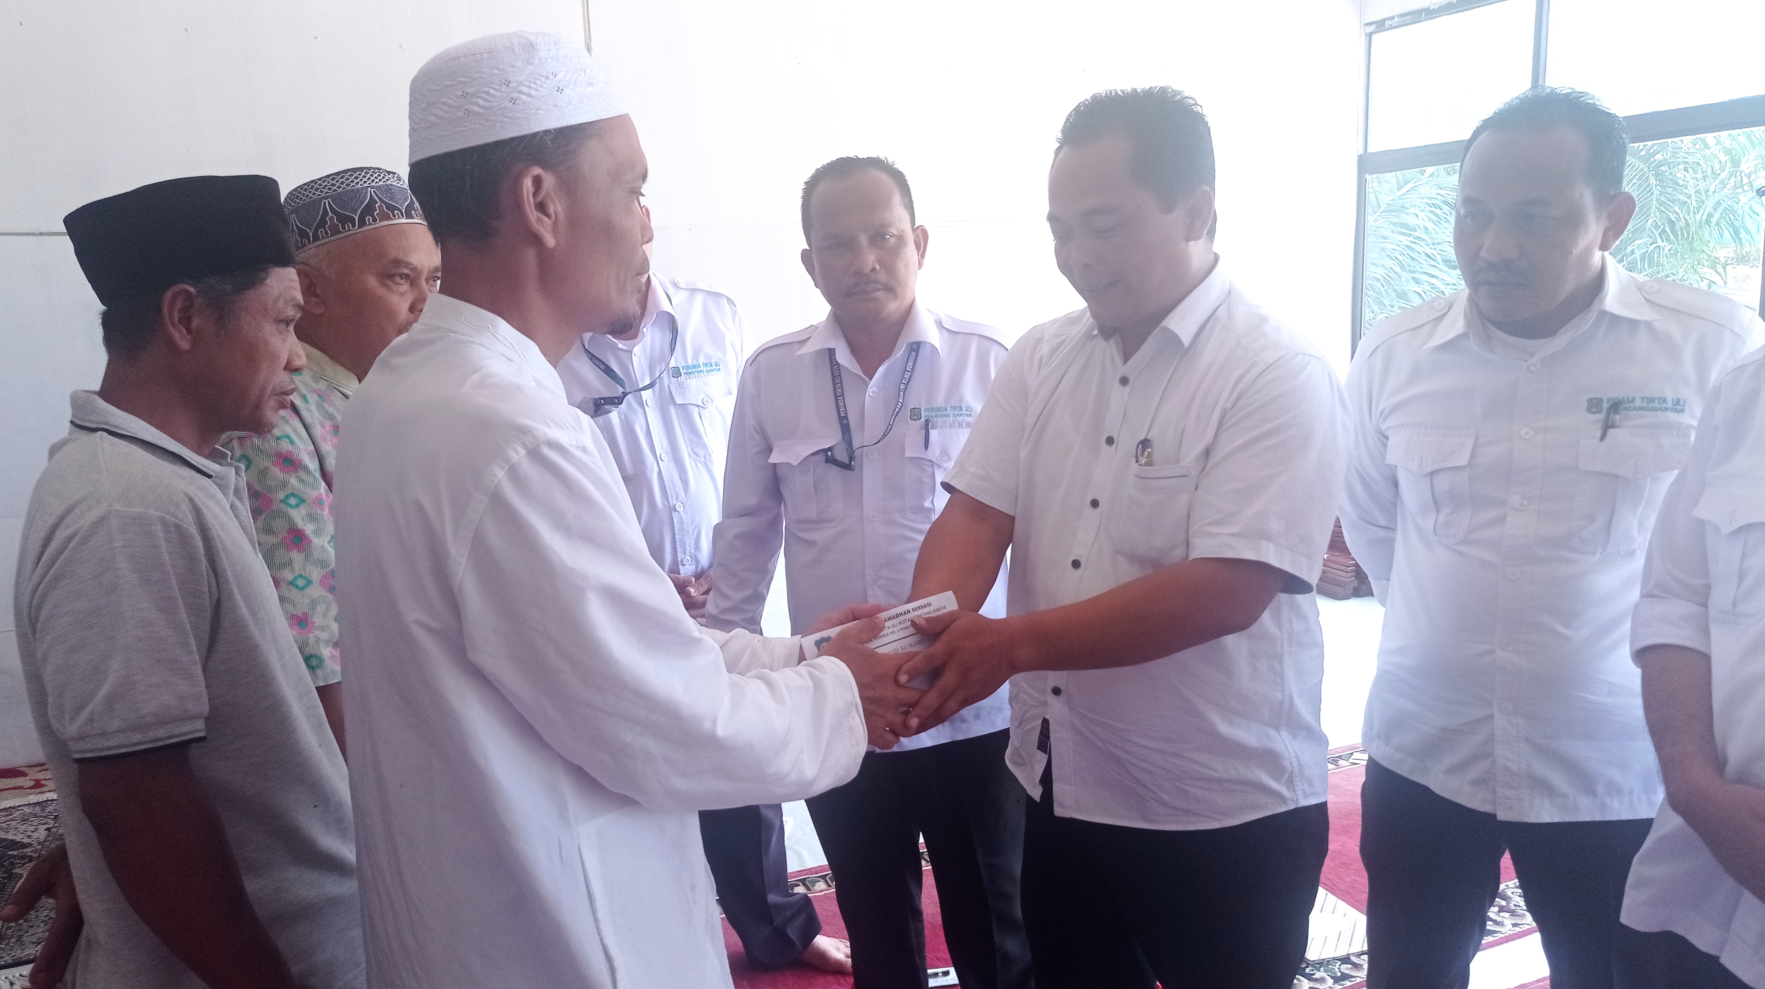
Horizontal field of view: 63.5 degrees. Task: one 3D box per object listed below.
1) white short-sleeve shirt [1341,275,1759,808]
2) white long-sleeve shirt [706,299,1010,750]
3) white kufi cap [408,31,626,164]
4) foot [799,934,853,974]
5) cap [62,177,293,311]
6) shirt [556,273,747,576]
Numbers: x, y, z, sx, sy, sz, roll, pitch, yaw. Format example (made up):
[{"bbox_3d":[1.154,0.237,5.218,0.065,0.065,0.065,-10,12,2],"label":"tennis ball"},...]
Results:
[{"bbox_3d":[0.844,0.055,1.790,0.510,0.690,0.310,4,11,28],"label":"white short-sleeve shirt"},{"bbox_3d":[-0.010,0.046,2.380,0.520,0.730,0.290,-1,10,5],"label":"white long-sleeve shirt"},{"bbox_3d":[-0.331,-0.367,1.290,0.200,0.097,0.178,-17,15,-21],"label":"white kufi cap"},{"bbox_3d":[-0.141,0.943,3.061,0.245,0.090,0.095,5,12,34],"label":"foot"},{"bbox_3d":[-0.660,-0.236,1.340,0.215,0.095,0.170,-14,14,-20],"label":"cap"},{"bbox_3d":[-0.461,-0.062,2.780,0.490,0.710,0.290,-8,12,-30],"label":"shirt"}]

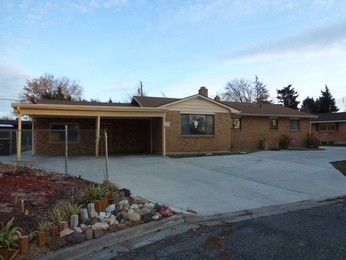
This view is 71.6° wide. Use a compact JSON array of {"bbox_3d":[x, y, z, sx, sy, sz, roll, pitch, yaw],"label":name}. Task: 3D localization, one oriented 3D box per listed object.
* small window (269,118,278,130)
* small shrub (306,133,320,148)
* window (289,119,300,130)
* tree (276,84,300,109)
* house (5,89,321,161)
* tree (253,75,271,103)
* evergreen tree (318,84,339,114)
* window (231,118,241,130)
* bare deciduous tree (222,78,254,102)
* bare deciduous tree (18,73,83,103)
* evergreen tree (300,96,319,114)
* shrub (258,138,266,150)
[{"bbox_3d":[8.460,-0.460,20.100,0.880,0.930,0.120,0,-1,-18],"label":"small window"},{"bbox_3d":[11.000,0.870,18.900,1.150,1.200,1.100,0,0,0],"label":"small shrub"},{"bbox_3d":[9.700,-0.380,19.000,0.980,0.820,0.100,0,0,-19],"label":"window"},{"bbox_3d":[17.800,-2.700,37.000,3.800,8.700,3.800,0,0,0],"label":"tree"},{"bbox_3d":[0.800,-0.950,20.500,22.200,5.200,10.800,0,-1,-18],"label":"house"},{"bbox_3d":[13.600,-3.250,37.000,4.000,10.200,4.000,0,-1,0],"label":"tree"},{"bbox_3d":[27.200,-3.050,42.000,4.400,9.900,4.400,0,-1,0],"label":"evergreen tree"},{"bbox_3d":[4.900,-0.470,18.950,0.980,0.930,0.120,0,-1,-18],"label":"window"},{"bbox_3d":[11.400,-3.600,42.000,6.000,10.600,5.800,0,0,0],"label":"bare deciduous tree"},{"bbox_3d":[-17.800,-3.400,35.000,9.300,10.000,8.800,0,0,0],"label":"bare deciduous tree"},{"bbox_3d":[23.900,-1.980,42.000,4.000,7.800,4.000,0,-1,0],"label":"evergreen tree"},{"bbox_3d":[7.150,1.150,19.200,0.680,0.980,0.650,0,-1,0],"label":"shrub"}]

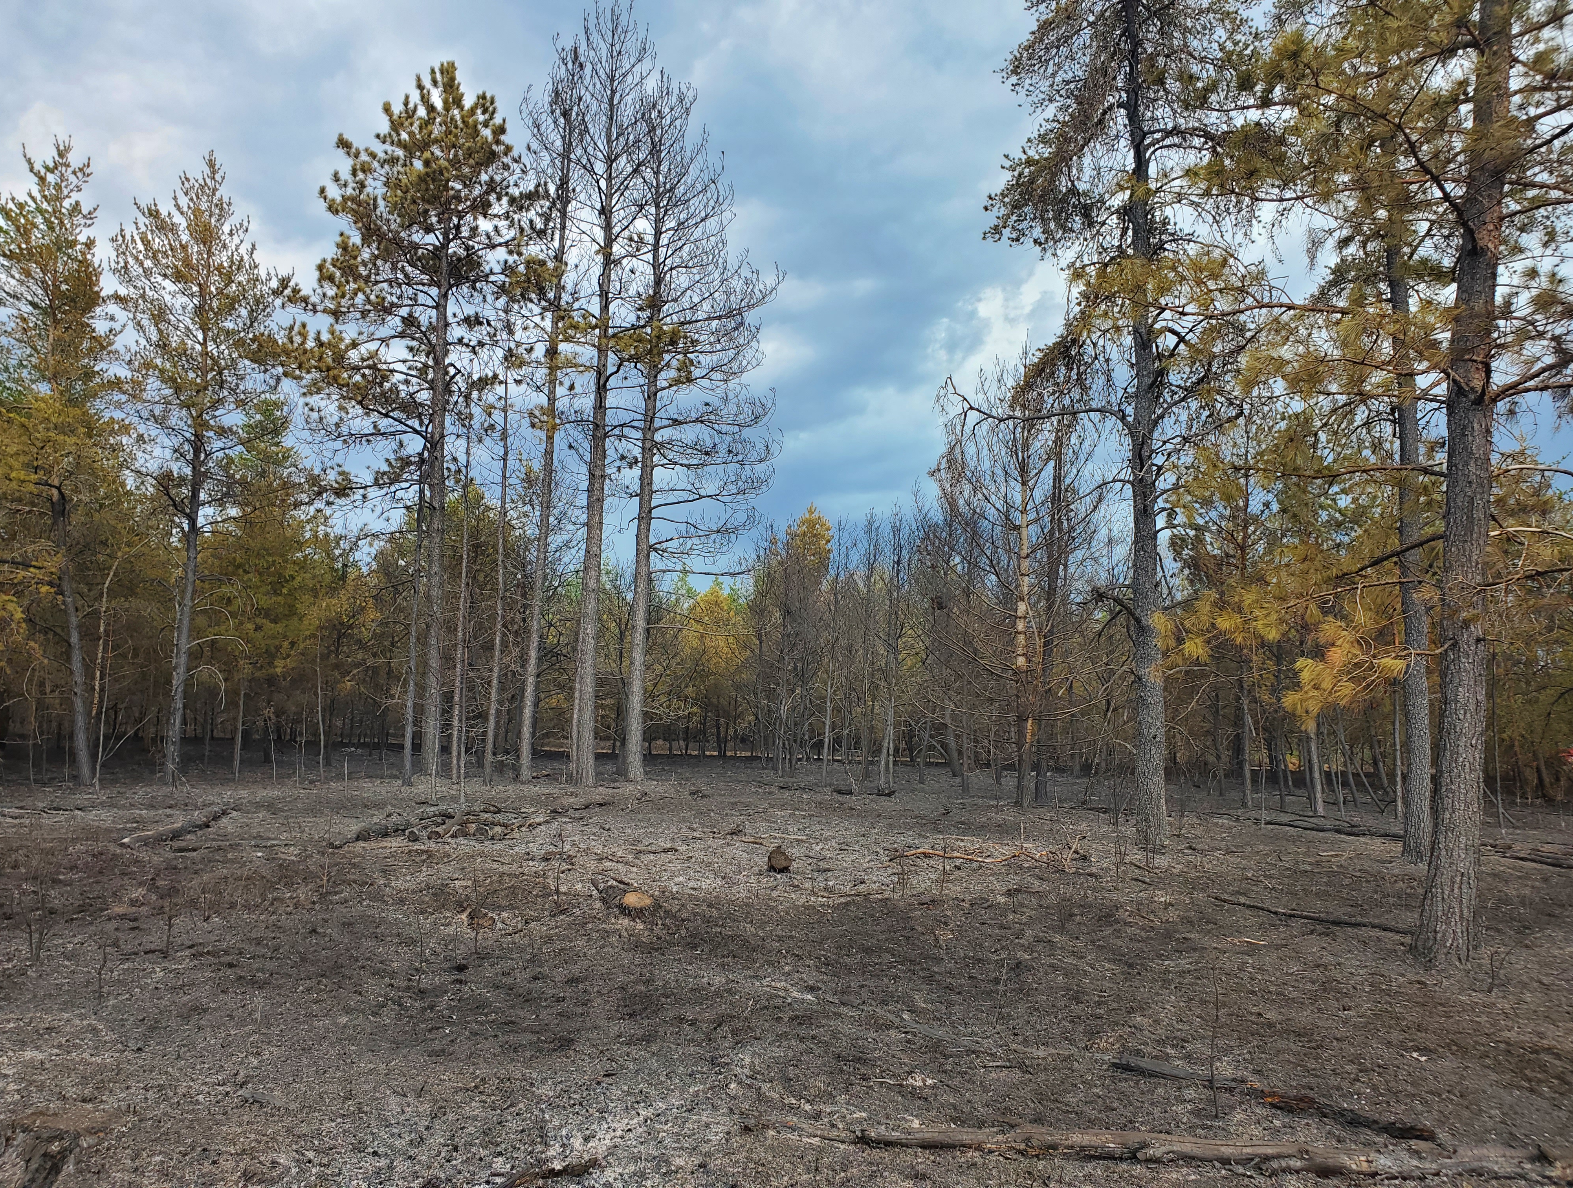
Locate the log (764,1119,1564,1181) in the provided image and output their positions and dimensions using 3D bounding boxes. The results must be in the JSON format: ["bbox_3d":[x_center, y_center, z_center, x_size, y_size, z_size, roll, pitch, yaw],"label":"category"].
[{"bbox_3d":[1.362,2.060,4.483,2.914,0.090,0.170,0,-6,7],"label":"log"}]

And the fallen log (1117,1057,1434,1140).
[{"bbox_3d":[2.051,2.153,5.156,1.349,0.075,0.120,-4,-8,40],"label":"fallen log"}]

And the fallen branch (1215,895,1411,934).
[{"bbox_3d":[4.566,2.780,10.414,0.110,0.060,1.944,5,-7,-32],"label":"fallen branch"}]

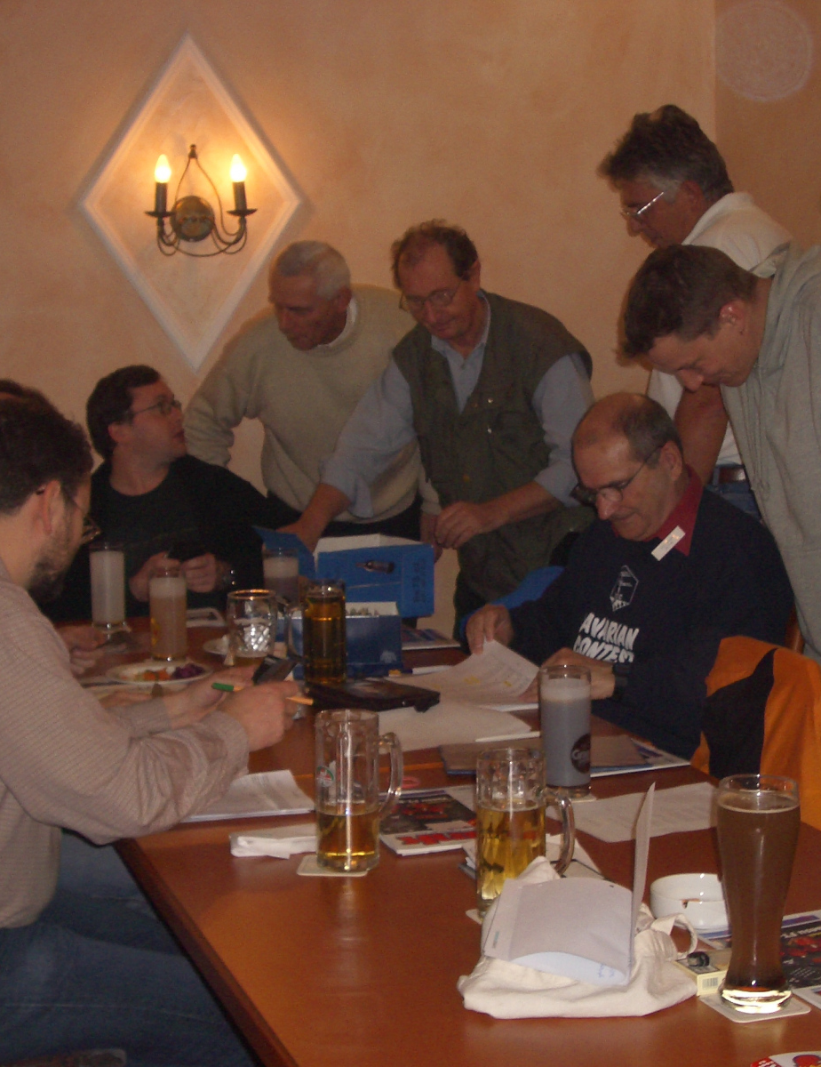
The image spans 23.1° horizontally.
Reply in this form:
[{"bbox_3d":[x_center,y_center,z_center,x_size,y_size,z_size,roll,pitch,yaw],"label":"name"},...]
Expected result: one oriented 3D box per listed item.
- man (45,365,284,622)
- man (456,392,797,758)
[{"bbox_3d":[-0.556,0.271,4.833,0.620,1.343,0.750,-2,7,-9],"label":"man"},{"bbox_3d":[0.351,0.407,3.632,0.700,1.324,0.660,-4,7,-25],"label":"man"}]

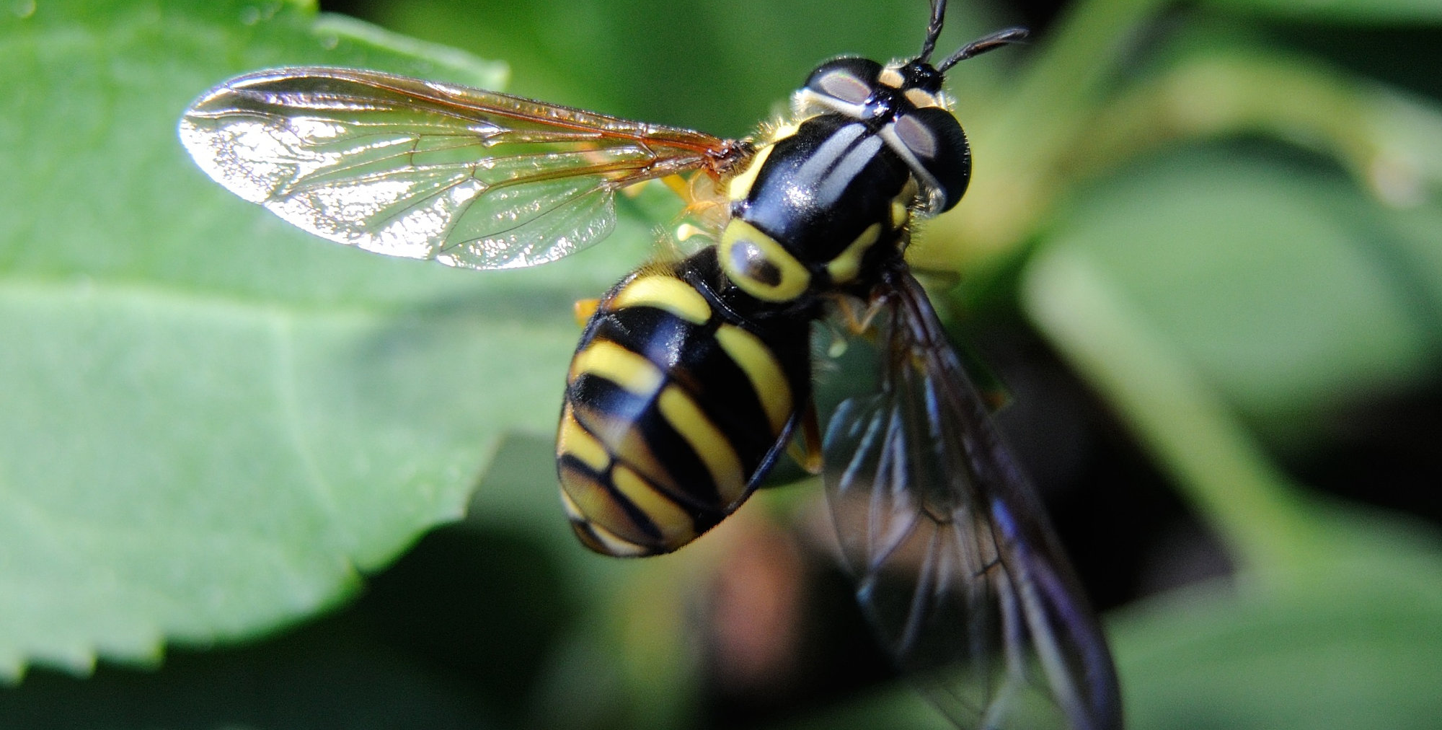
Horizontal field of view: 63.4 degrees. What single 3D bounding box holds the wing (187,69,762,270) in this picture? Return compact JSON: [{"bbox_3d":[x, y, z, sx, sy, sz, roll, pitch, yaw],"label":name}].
[{"bbox_3d":[-0.005,-0.004,0.023,0.011,0.001,0.004,7,84,2],"label":"wing"}]

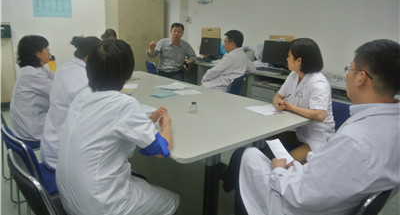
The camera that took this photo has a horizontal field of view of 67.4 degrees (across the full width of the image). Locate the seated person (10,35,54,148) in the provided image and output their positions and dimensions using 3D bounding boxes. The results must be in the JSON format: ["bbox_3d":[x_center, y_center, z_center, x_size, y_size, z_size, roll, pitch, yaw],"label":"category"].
[{"bbox_3d":[-1.125,0.052,2.344,0.470,1.210,0.700,11,18,29],"label":"seated person"}]

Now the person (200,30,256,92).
[{"bbox_3d":[0.239,-0.235,3.455,0.750,1.290,0.560,2,15,-1],"label":"person"}]

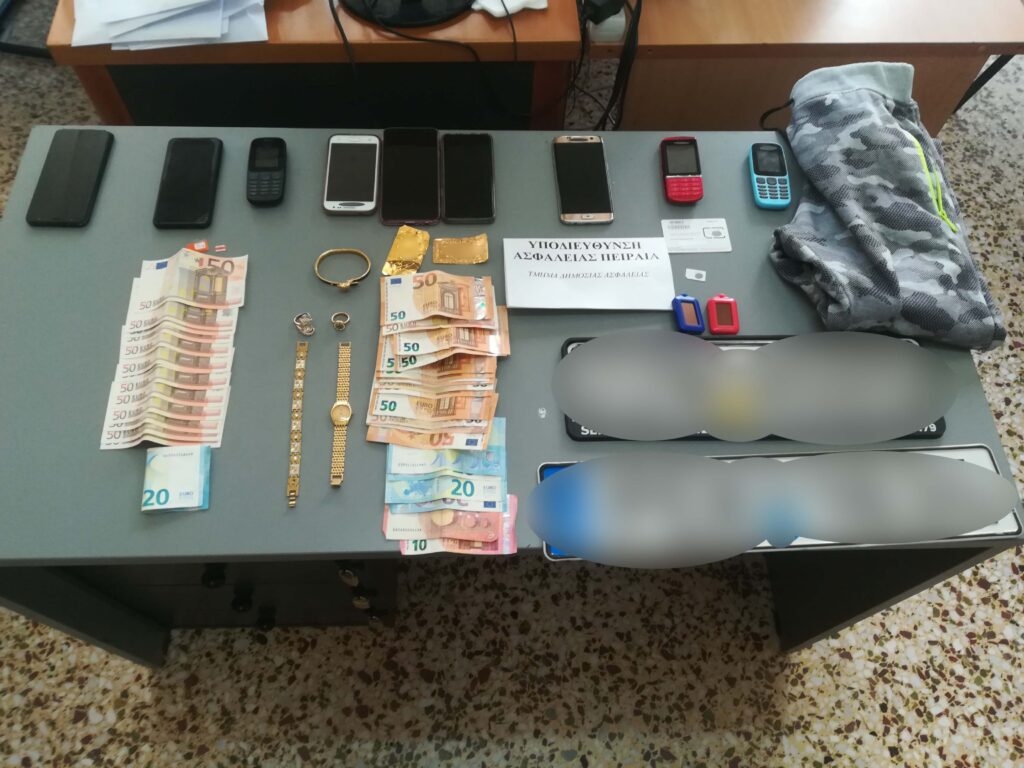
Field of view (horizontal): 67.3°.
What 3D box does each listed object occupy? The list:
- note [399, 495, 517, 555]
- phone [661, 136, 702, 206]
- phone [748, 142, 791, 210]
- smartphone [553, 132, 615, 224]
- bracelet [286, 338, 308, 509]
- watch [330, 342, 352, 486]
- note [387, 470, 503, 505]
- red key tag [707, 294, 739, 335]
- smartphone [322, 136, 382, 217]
[{"bbox_3d":[-0.056,0.149,0.828,0.123,0.008,0.066,-1,63,-2],"label":"note"},{"bbox_3d":[0.233,-0.292,1.054,0.048,0.013,0.111,0,63,-1],"label":"phone"},{"bbox_3d":[0.353,-0.284,1.052,0.048,0.014,0.111,2,63,0],"label":"phone"},{"bbox_3d":[0.096,-0.279,1.046,0.073,0.008,0.151,-2,63,-2],"label":"smartphone"},{"bbox_3d":[-0.248,0.043,0.891,0.013,0.004,0.210,-3,64,-3],"label":"bracelet"},{"bbox_3d":[-0.196,0.032,0.884,0.024,0.008,0.182,-2,63,-2],"label":"watch"},{"bbox_3d":[-0.072,0.095,0.844,0.132,0.012,0.072,0,63,-2],"label":"note"},{"bbox_3d":[0.261,-0.086,0.951,0.037,0.010,0.056,5,63,1],"label":"red key tag"},{"bbox_3d":[-0.217,-0.287,1.053,0.069,0.009,0.134,-1,64,-2],"label":"smartphone"}]

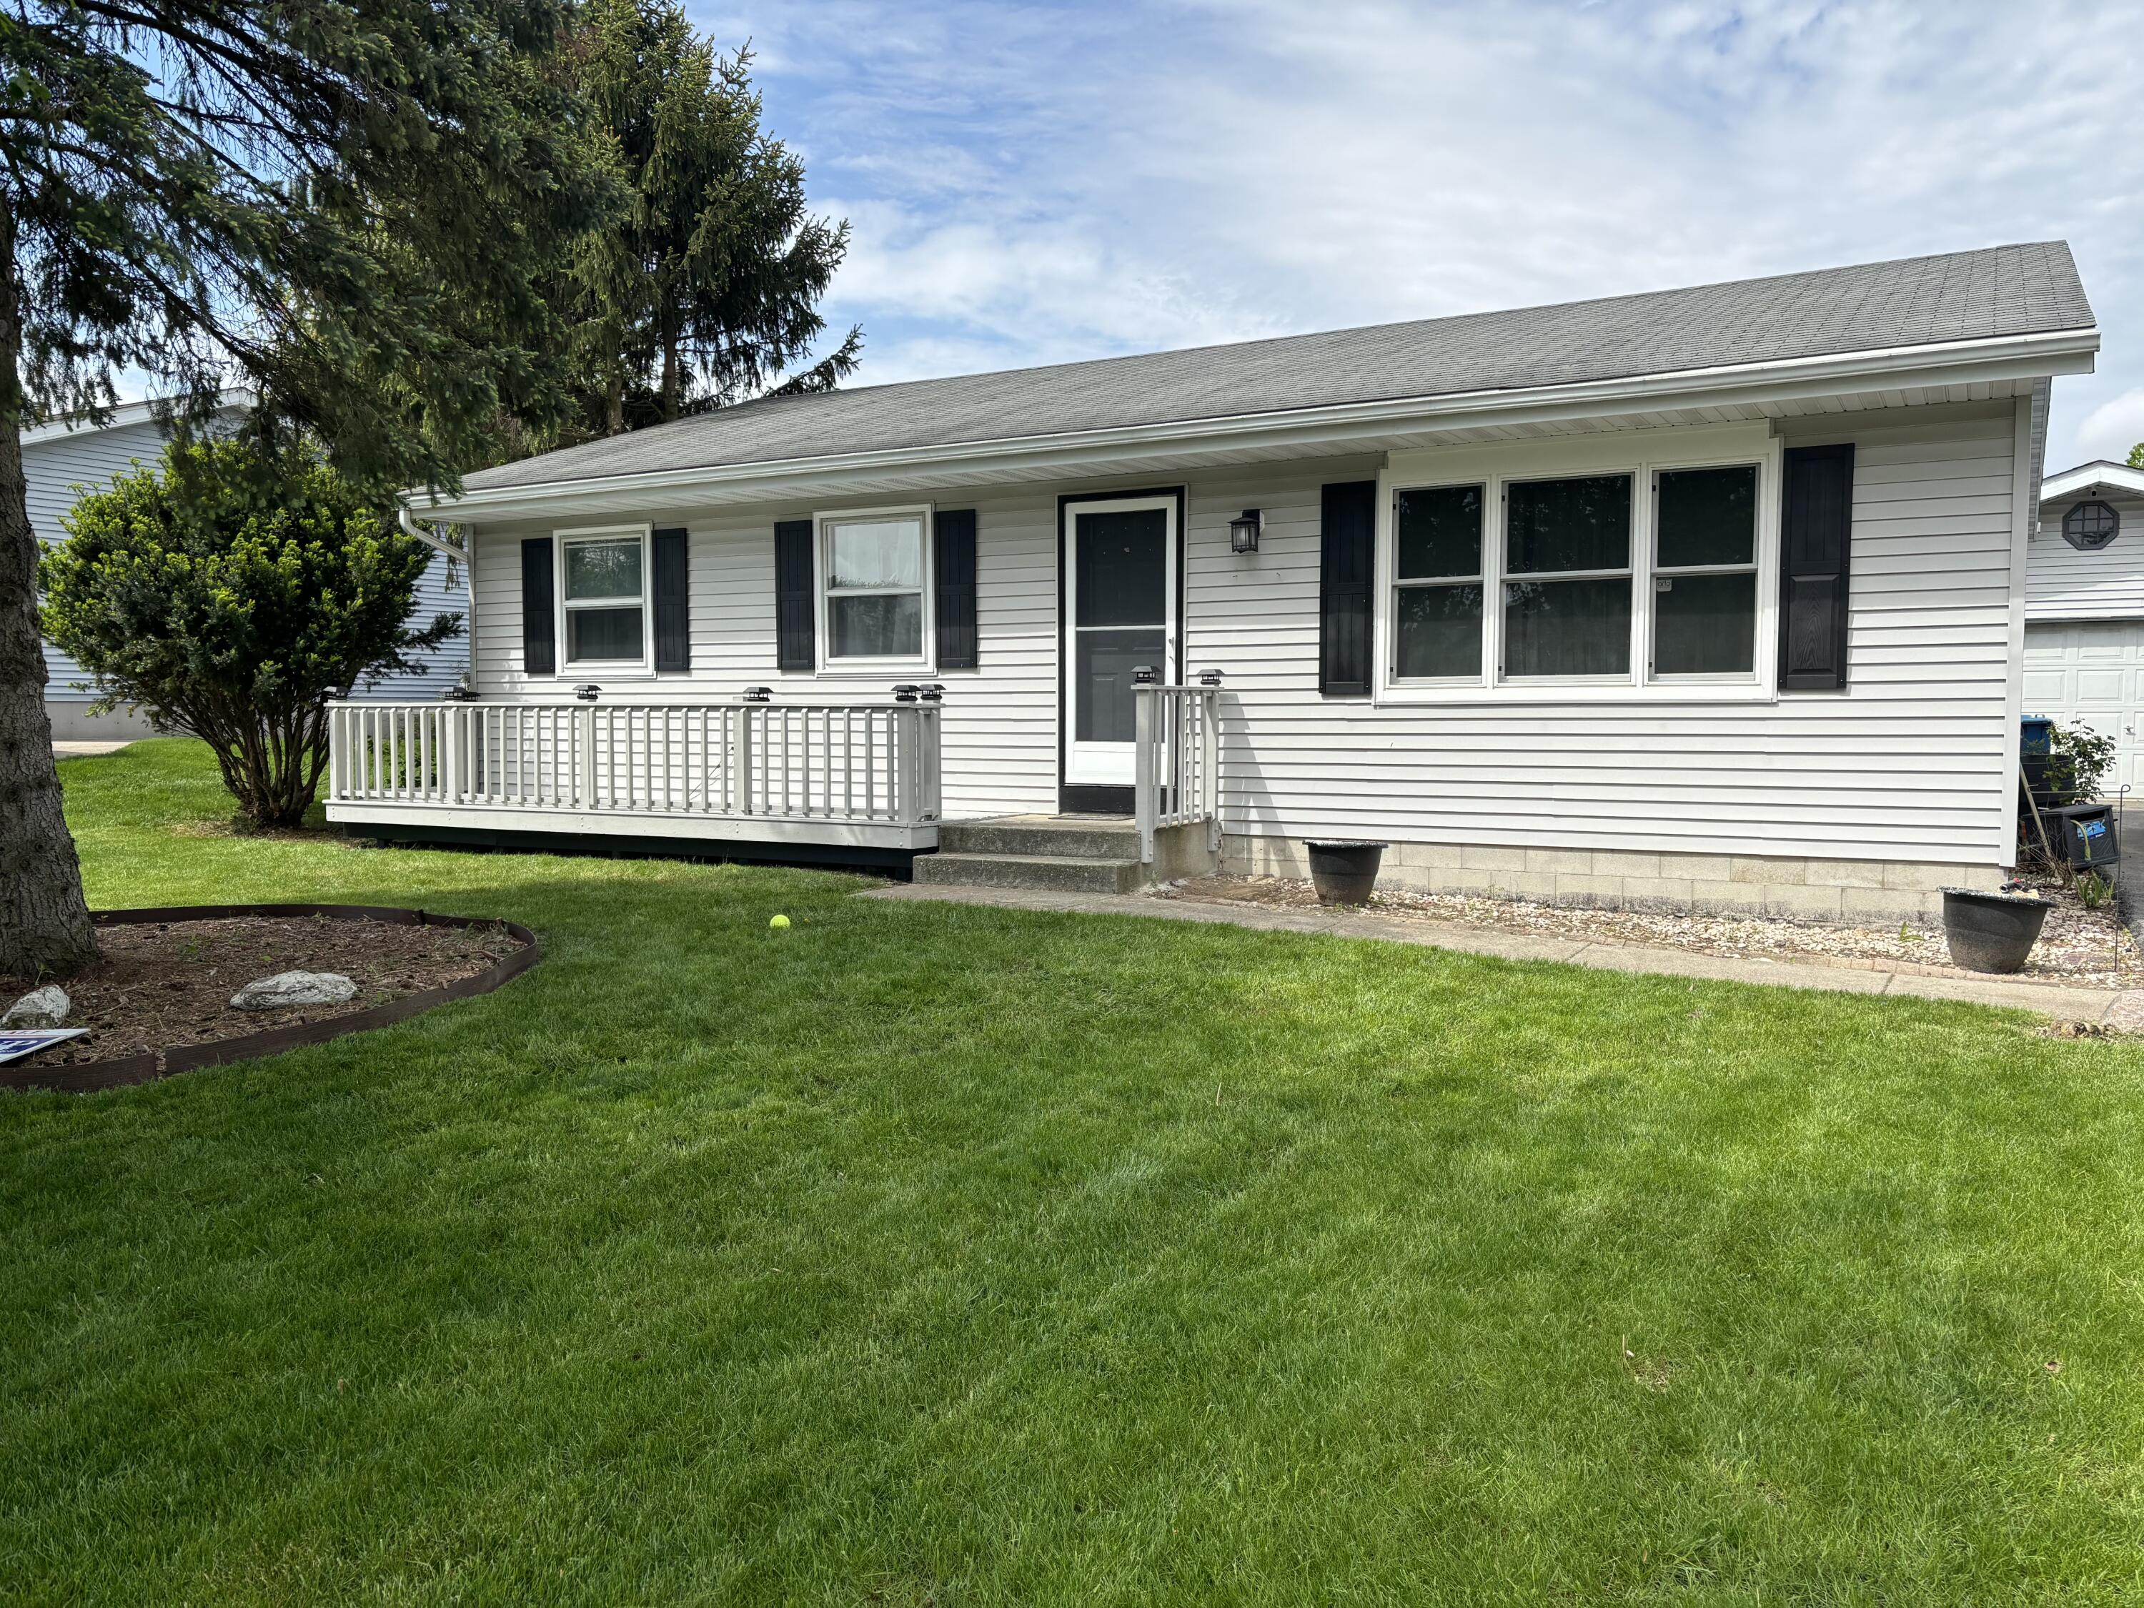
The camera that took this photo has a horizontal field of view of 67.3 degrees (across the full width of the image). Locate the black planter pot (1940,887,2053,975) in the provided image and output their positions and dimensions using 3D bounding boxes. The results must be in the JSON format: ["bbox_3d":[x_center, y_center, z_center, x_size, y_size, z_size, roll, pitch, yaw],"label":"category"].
[{"bbox_3d":[4.547,0.639,7.926,0.515,0.360,0.515,7,6,30],"label":"black planter pot"}]

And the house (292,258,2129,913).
[{"bbox_3d":[1.411,-1.906,14.531,12.810,4.740,9.500,2,3,29],"label":"house"}]

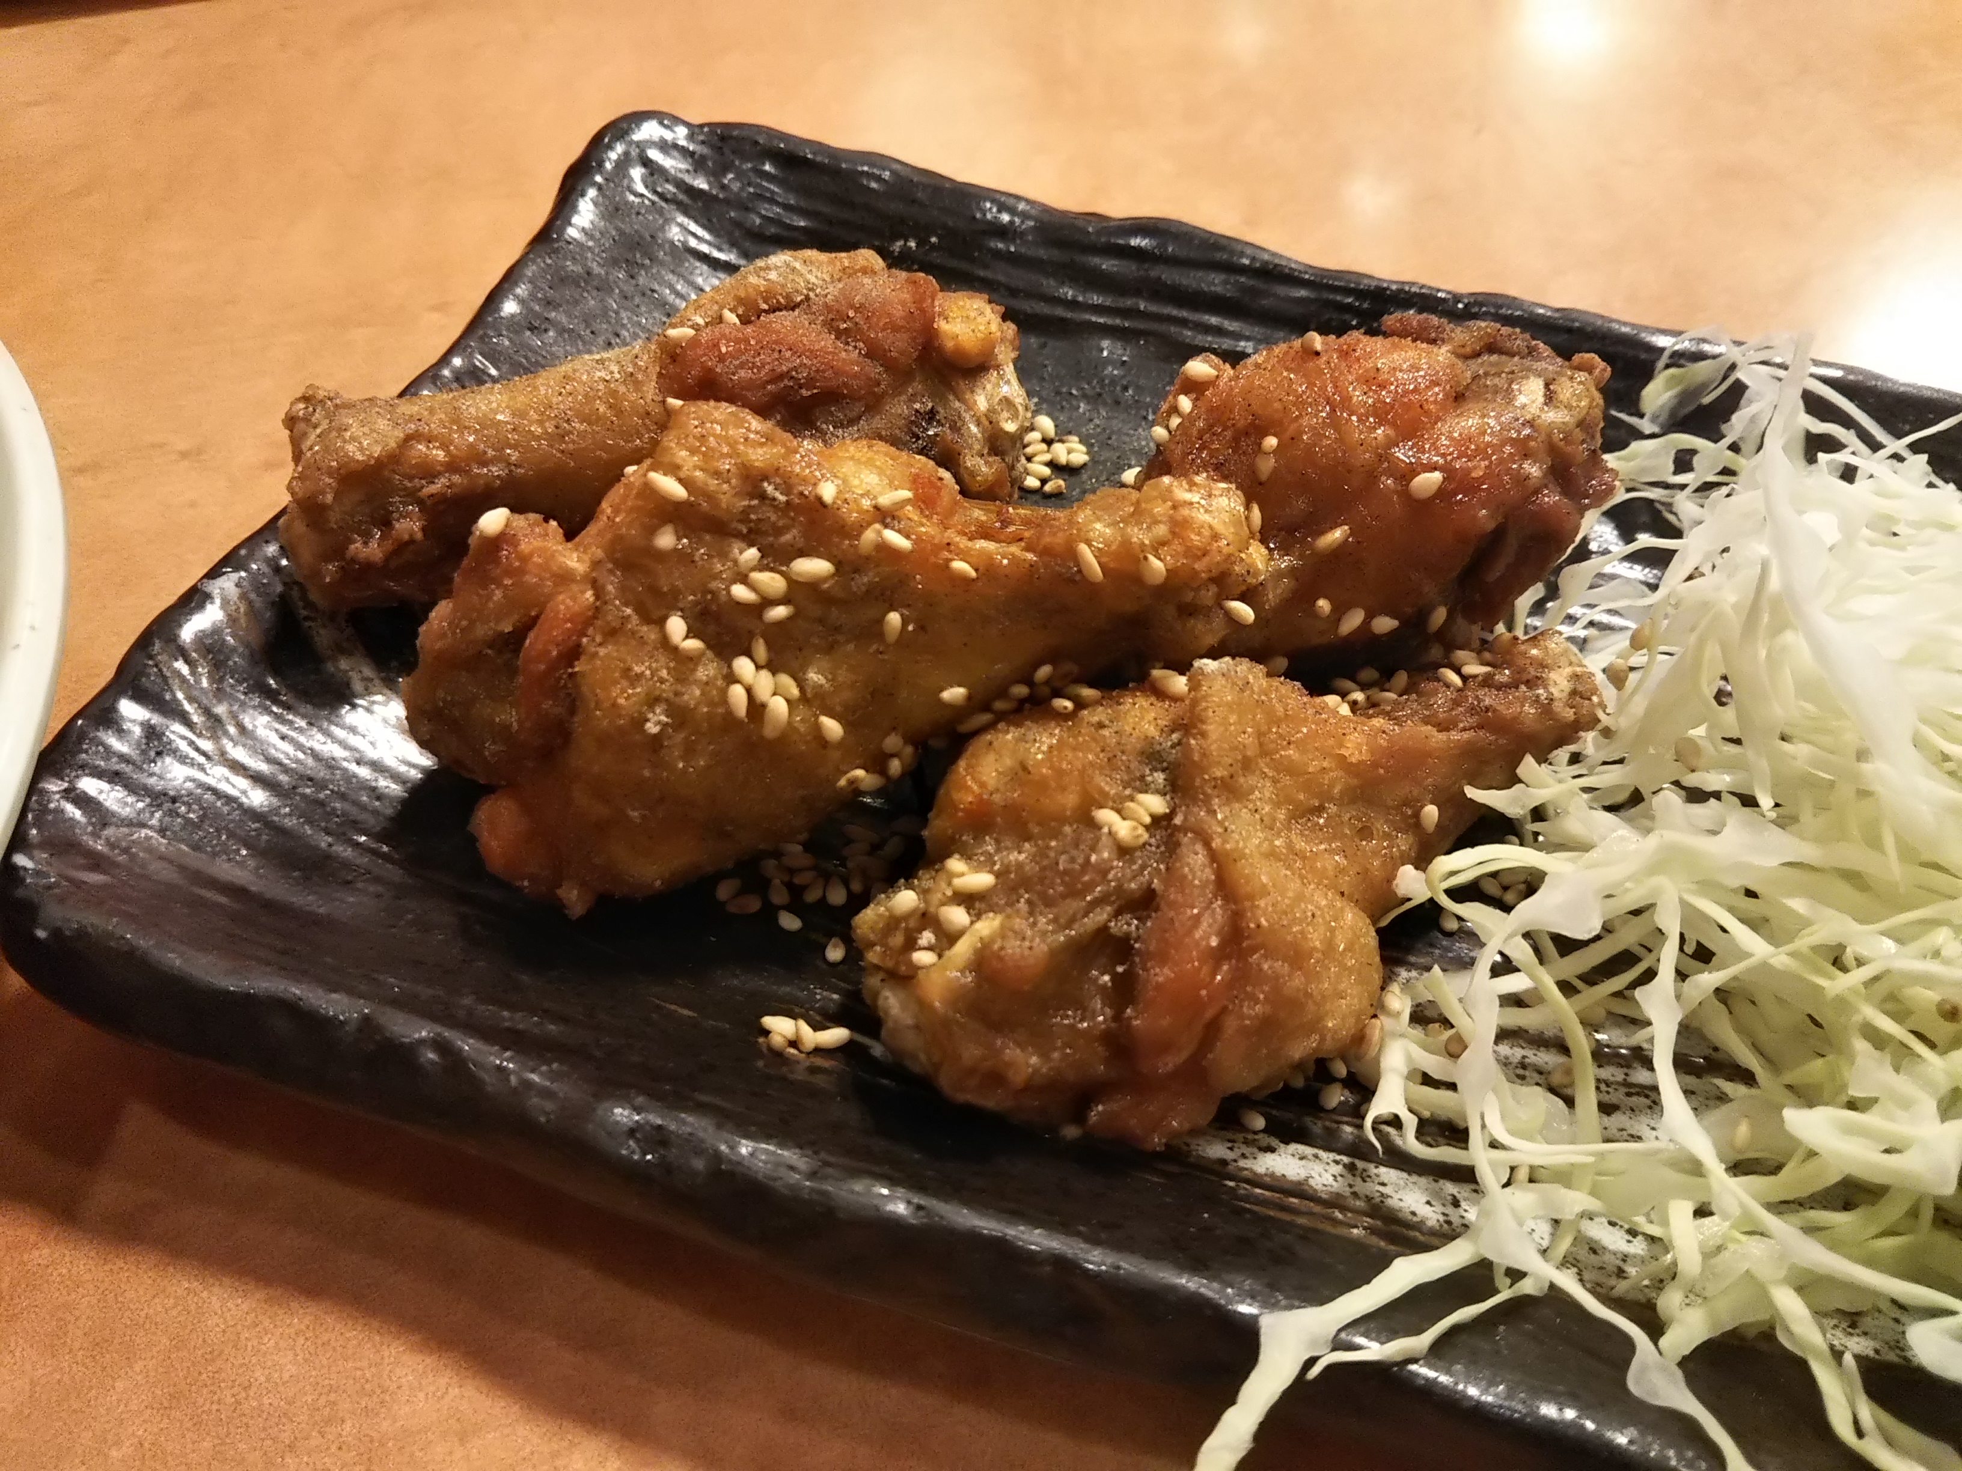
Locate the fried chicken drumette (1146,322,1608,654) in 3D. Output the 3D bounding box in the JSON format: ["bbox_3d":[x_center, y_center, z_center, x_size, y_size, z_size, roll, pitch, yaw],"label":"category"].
[{"bbox_3d":[0.041,-0.027,0.202,0.069,0.038,0.039,-22,54,-21],"label":"fried chicken drumette"}]

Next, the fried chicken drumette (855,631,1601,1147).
[{"bbox_3d":[0.030,0.009,0.168,0.087,0.040,0.043,-22,54,-21],"label":"fried chicken drumette"}]

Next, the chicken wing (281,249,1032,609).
[{"bbox_3d":[-0.038,-0.035,0.206,0.091,0.035,0.035,-16,52,-17],"label":"chicken wing"}]

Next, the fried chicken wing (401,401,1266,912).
[{"bbox_3d":[-0.013,-0.011,0.179,0.094,0.044,0.045,-11,50,-13],"label":"fried chicken wing"}]

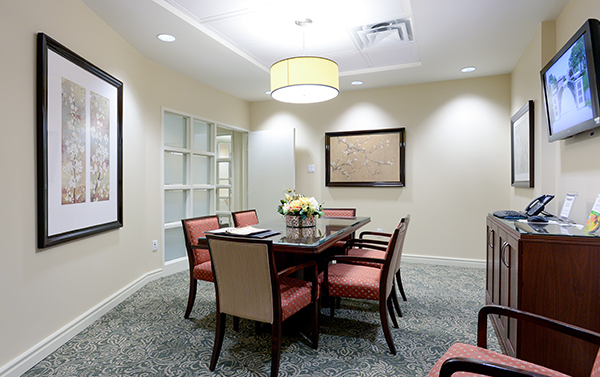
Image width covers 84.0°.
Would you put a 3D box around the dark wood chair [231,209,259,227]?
[{"bbox_3d":[-0.396,0.706,3.837,0.600,0.855,0.570,0,0,21],"label":"dark wood chair"}]

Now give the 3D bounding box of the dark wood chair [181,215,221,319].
[{"bbox_3d":[-0.660,0.708,3.049,0.600,0.855,0.570,0,0,21],"label":"dark wood chair"}]

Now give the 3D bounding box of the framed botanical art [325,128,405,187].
[{"bbox_3d":[1.013,-0.464,5.275,1.257,0.893,0.045,0,0,21],"label":"framed botanical art"}]

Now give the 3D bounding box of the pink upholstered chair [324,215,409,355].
[{"bbox_3d":[0.489,0.710,2.596,0.600,0.855,0.570,0,0,19],"label":"pink upholstered chair"}]

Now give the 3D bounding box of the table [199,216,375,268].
[{"bbox_3d":[0.065,0.754,3.328,0.950,0.762,2.200,0,0,21],"label":"table"}]

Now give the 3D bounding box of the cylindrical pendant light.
[{"bbox_3d":[0.053,-1.070,3.327,0.680,0.270,0.680,0,0,0],"label":"cylindrical pendant light"}]

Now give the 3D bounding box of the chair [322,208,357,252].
[{"bbox_3d":[0.429,0.705,4.296,0.570,0.855,0.600,0,0,21],"label":"chair"}]

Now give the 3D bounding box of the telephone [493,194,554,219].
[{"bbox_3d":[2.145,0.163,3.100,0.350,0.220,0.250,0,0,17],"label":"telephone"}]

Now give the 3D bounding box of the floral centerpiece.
[{"bbox_3d":[0.015,0.188,3.291,0.460,0.370,0.430,0,0,21],"label":"floral centerpiece"}]

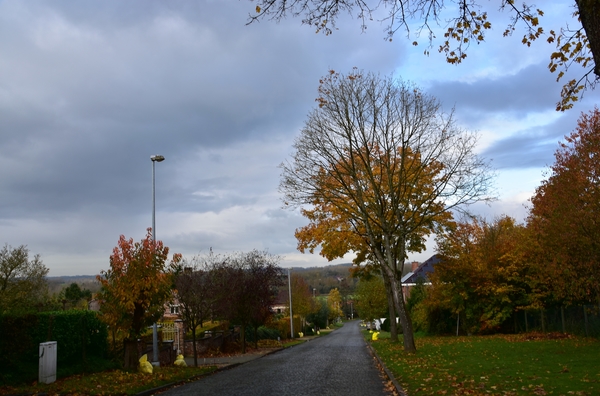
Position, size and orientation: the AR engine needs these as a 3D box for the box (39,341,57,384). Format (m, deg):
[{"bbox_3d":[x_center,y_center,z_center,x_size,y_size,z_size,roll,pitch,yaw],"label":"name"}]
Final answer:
[{"bbox_3d":[-7.702,5.039,15.789,0.280,1.211,0.520,-3,-8,5],"label":"box"}]

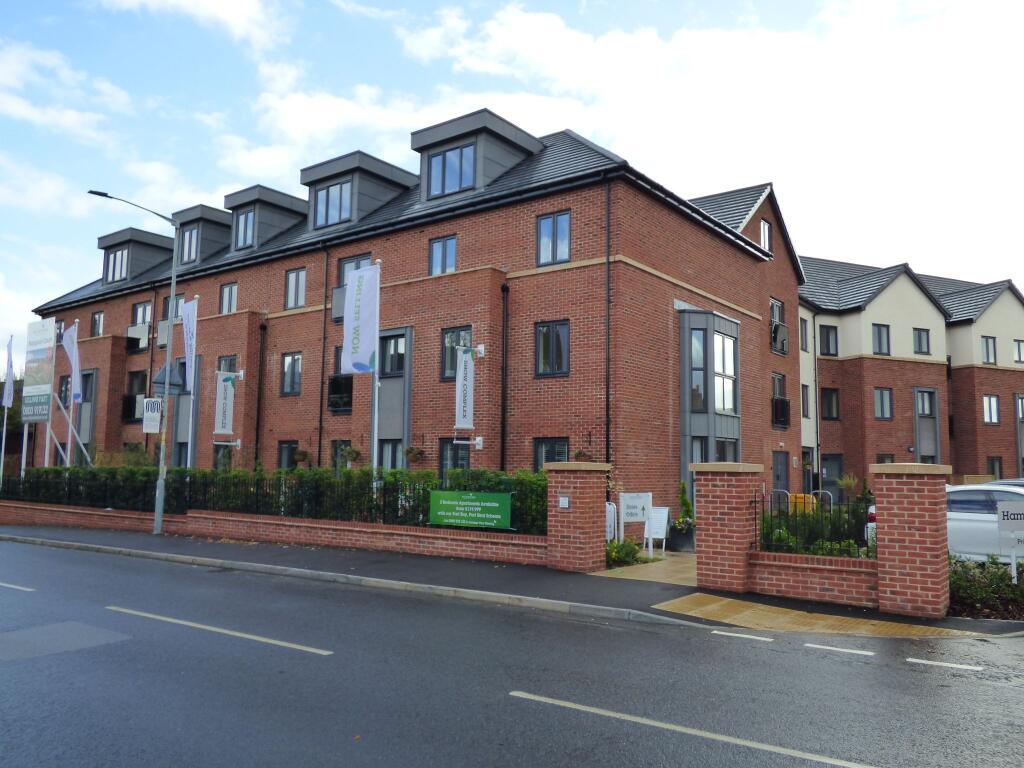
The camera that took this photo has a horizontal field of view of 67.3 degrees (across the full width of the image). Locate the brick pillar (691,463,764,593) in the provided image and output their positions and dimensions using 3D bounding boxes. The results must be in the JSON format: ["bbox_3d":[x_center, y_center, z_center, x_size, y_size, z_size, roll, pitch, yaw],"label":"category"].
[{"bbox_3d":[2.984,1.927,10.567,0.760,1.685,0.760,-4,-8,37],"label":"brick pillar"}]

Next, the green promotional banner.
[{"bbox_3d":[-0.740,2.178,13.382,1.770,0.590,0.040,-3,-7,34],"label":"green promotional banner"}]

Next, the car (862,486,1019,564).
[{"bbox_3d":[8.472,2.532,13.458,4.350,1.470,1.790,-2,-7,28],"label":"car"}]

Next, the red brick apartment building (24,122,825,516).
[{"bbox_3d":[-5.038,-1.071,32.203,30.400,12.300,16.200,-4,-7,37],"label":"red brick apartment building"}]

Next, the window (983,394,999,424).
[{"bbox_3d":[21.692,1.194,34.850,0.980,1.340,0.100,3,-7,-22],"label":"window"}]

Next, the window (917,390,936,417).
[{"bbox_3d":[17.709,0.861,33.214,1.050,1.120,0.120,3,-6,-23],"label":"window"}]

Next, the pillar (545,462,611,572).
[{"bbox_3d":[1.029,2.046,12.032,0.770,1.630,0.770,-4,-7,36],"label":"pillar"}]

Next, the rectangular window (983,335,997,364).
[{"bbox_3d":[21.794,-1.528,35.167,0.980,1.340,0.100,3,-7,-22],"label":"rectangular window"}]

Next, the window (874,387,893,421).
[{"bbox_3d":[15.544,0.841,32.227,1.050,1.380,0.120,3,-6,-23],"label":"window"}]

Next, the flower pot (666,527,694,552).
[{"bbox_3d":[3.476,3.073,15.237,0.520,0.480,0.520,-4,-7,36],"label":"flower pot"}]

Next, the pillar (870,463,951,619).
[{"bbox_3d":[4.811,1.837,9.222,0.760,1.755,0.760,-4,-8,37],"label":"pillar"}]

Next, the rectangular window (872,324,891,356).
[{"bbox_3d":[15.579,-1.840,32.504,1.020,1.370,0.120,3,-6,-23],"label":"rectangular window"}]

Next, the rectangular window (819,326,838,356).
[{"bbox_3d":[13.632,-1.839,33.123,0.980,1.340,0.100,3,-7,-22],"label":"rectangular window"}]

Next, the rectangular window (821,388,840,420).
[{"bbox_3d":[13.570,0.879,32.823,0.980,1.340,0.100,3,-7,-22],"label":"rectangular window"}]

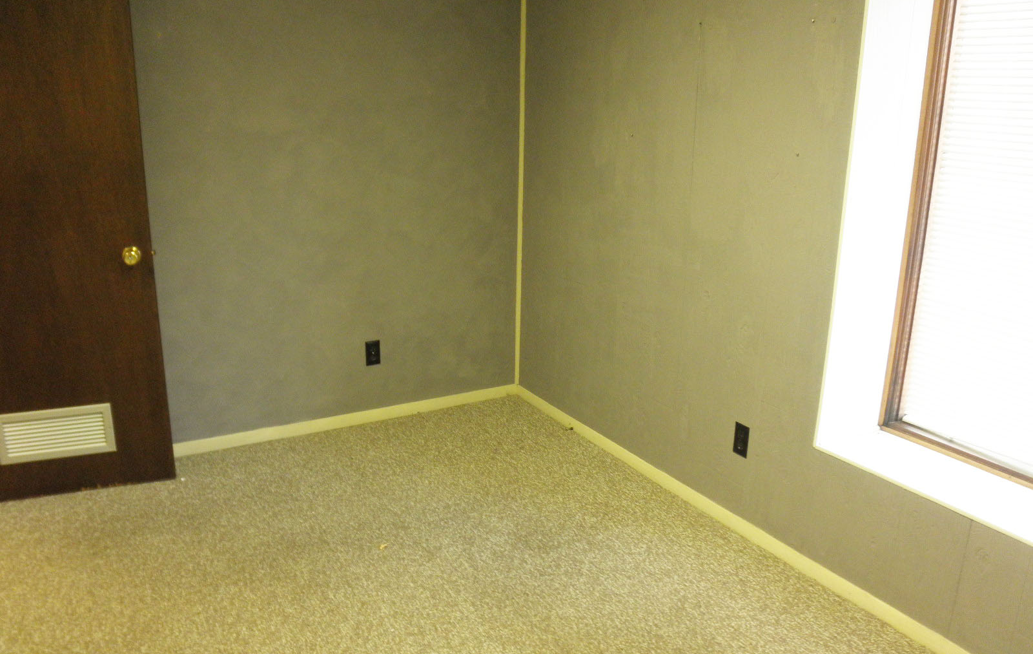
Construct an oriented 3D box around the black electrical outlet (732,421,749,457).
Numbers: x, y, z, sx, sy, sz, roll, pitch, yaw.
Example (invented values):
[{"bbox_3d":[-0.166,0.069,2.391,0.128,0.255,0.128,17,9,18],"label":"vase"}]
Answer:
[{"bbox_3d":[0.798,0.402,2.974,0.010,0.115,0.070,-8,17,-28],"label":"black electrical outlet"}]

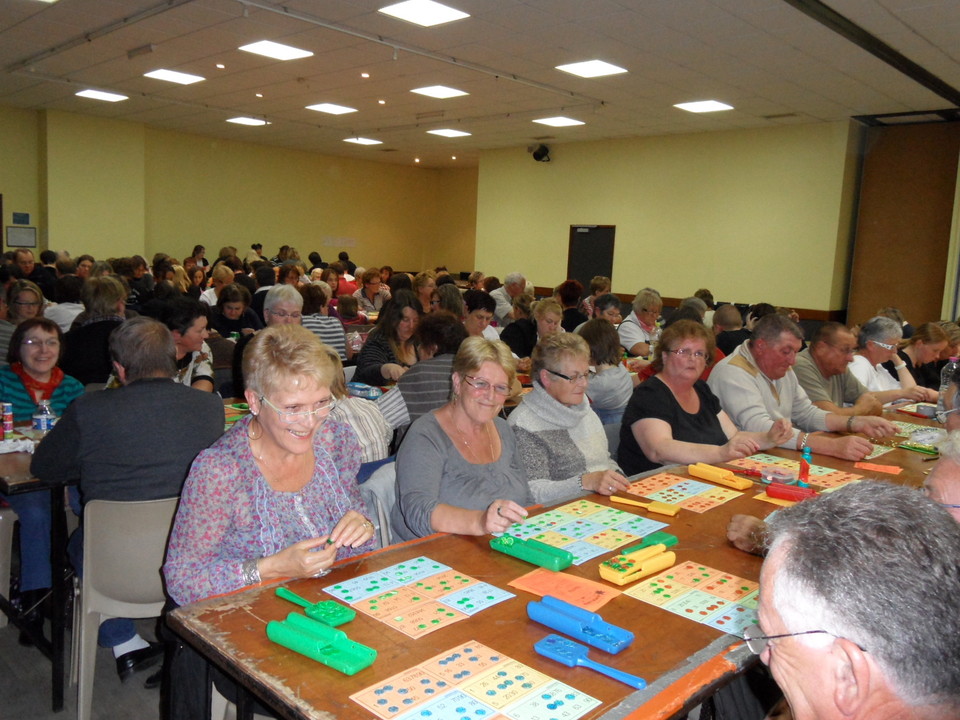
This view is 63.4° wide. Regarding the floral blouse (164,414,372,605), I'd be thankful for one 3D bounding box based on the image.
[{"bbox_3d":[-0.496,0.382,1.801,0.480,0.550,0.380,-4,10,-40],"label":"floral blouse"}]

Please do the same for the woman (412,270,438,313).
[{"bbox_3d":[-0.502,-0.157,7.170,0.720,1.329,0.480,9,10,38],"label":"woman"}]

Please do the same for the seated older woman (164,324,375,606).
[{"bbox_3d":[-0.515,0.573,1.859,0.540,1.330,0.680,-4,11,-43],"label":"seated older woman"}]

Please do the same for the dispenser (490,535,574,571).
[{"bbox_3d":[0.126,0.467,1.911,0.198,0.033,0.073,9,10,39],"label":"dispenser"}]

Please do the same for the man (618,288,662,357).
[{"bbox_3d":[1.190,0.097,6.029,0.540,1.320,0.720,-5,11,-44],"label":"man"}]

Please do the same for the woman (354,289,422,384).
[{"bbox_3d":[-0.521,0.225,4.556,0.540,1.290,0.750,-4,11,-42],"label":"woman"}]

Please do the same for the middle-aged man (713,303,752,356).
[{"bbox_3d":[1.436,0.280,4.719,0.500,1.243,0.780,-5,11,-45],"label":"middle-aged man"}]

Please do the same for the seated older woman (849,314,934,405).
[{"bbox_3d":[2.141,0.382,4.274,0.500,1.225,0.780,-5,11,-45],"label":"seated older woman"}]

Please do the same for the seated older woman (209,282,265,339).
[{"bbox_3d":[-1.885,0.011,5.907,0.520,1.203,0.750,-3,10,-38],"label":"seated older woman"}]

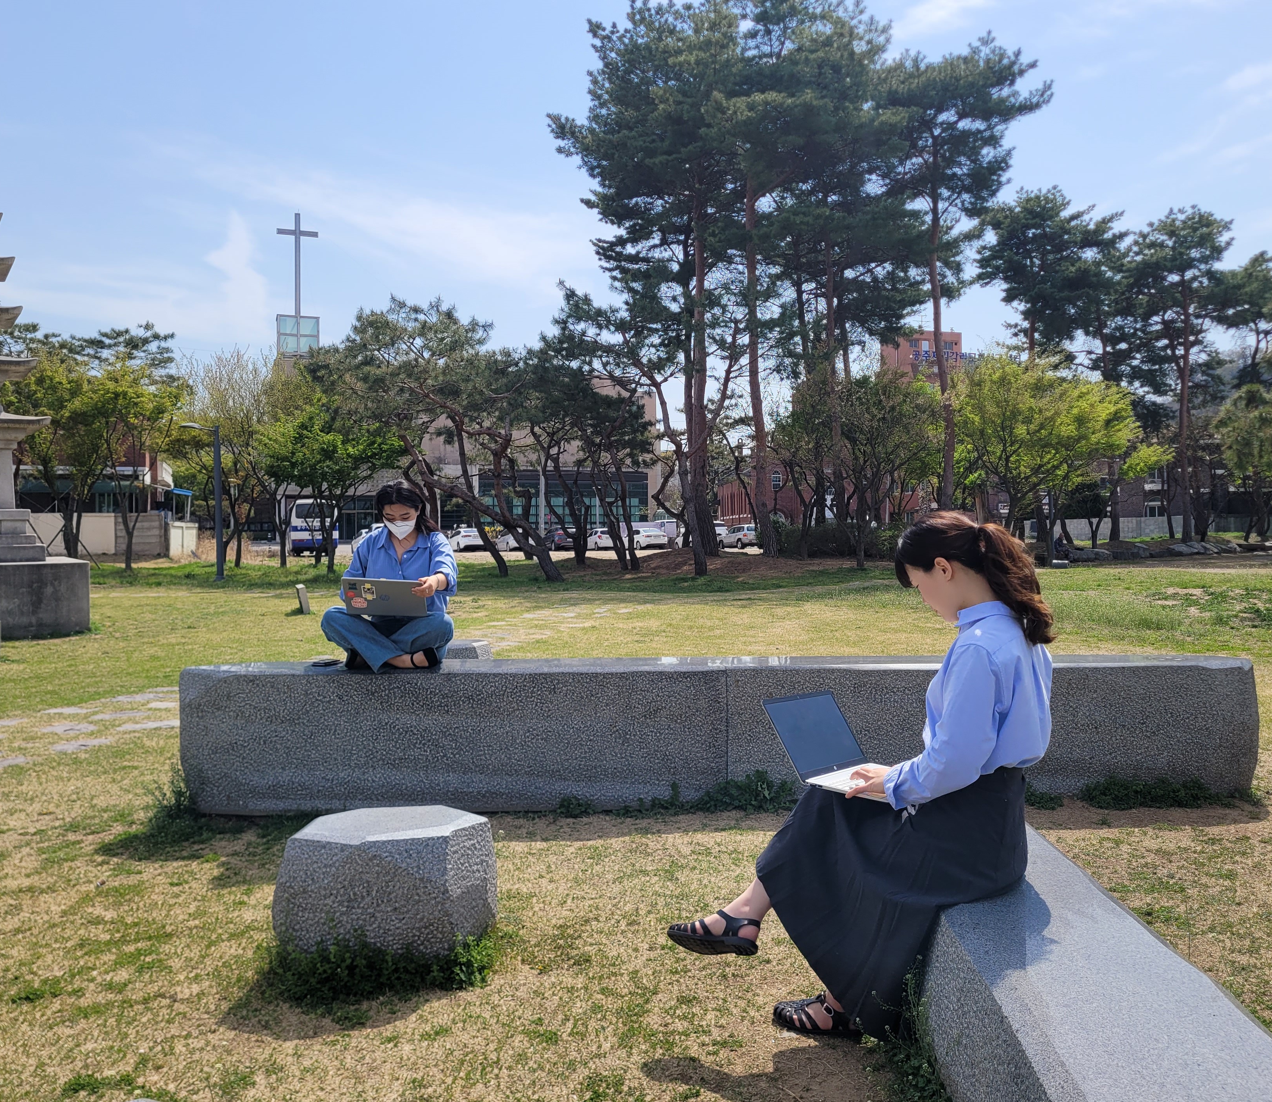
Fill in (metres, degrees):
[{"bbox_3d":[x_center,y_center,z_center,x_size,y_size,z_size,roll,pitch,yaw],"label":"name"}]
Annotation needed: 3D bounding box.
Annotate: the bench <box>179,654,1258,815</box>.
[{"bbox_3d":[0.408,0.776,4.910,4.540,0.570,0.580,0,1,-4],"label":"bench"}]

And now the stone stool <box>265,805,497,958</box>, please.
[{"bbox_3d":[-0.721,0.924,3.178,0.610,0.340,0.540,0,1,-11],"label":"stone stool"}]

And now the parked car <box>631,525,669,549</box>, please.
[{"bbox_3d":[0.921,-0.850,76.998,1.840,1.460,4.750,0,1,-16],"label":"parked car"}]

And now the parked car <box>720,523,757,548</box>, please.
[{"bbox_3d":[7.697,-1.026,79.995,1.830,1.720,4.500,-1,1,-25],"label":"parked car"}]

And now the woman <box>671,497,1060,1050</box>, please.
[{"bbox_3d":[0.490,0.506,2.540,0.880,1.190,0.460,1,1,28],"label":"woman"}]

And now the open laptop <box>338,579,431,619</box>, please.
[{"bbox_3d":[-1.043,0.186,4.604,0.332,0.170,0.380,0,1,-6],"label":"open laptop"}]

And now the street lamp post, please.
[{"bbox_3d":[-10.588,-1.195,26.982,1.040,3.850,0.280,0,1,0],"label":"street lamp post"}]

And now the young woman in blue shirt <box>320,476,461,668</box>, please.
[{"bbox_3d":[-1.058,0.099,4.743,0.570,0.800,0.620,0,1,-6],"label":"young woman in blue shirt"}]

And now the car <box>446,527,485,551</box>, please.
[{"bbox_3d":[-11.124,-0.725,73.000,1.820,1.450,4.650,0,1,-18],"label":"car"}]

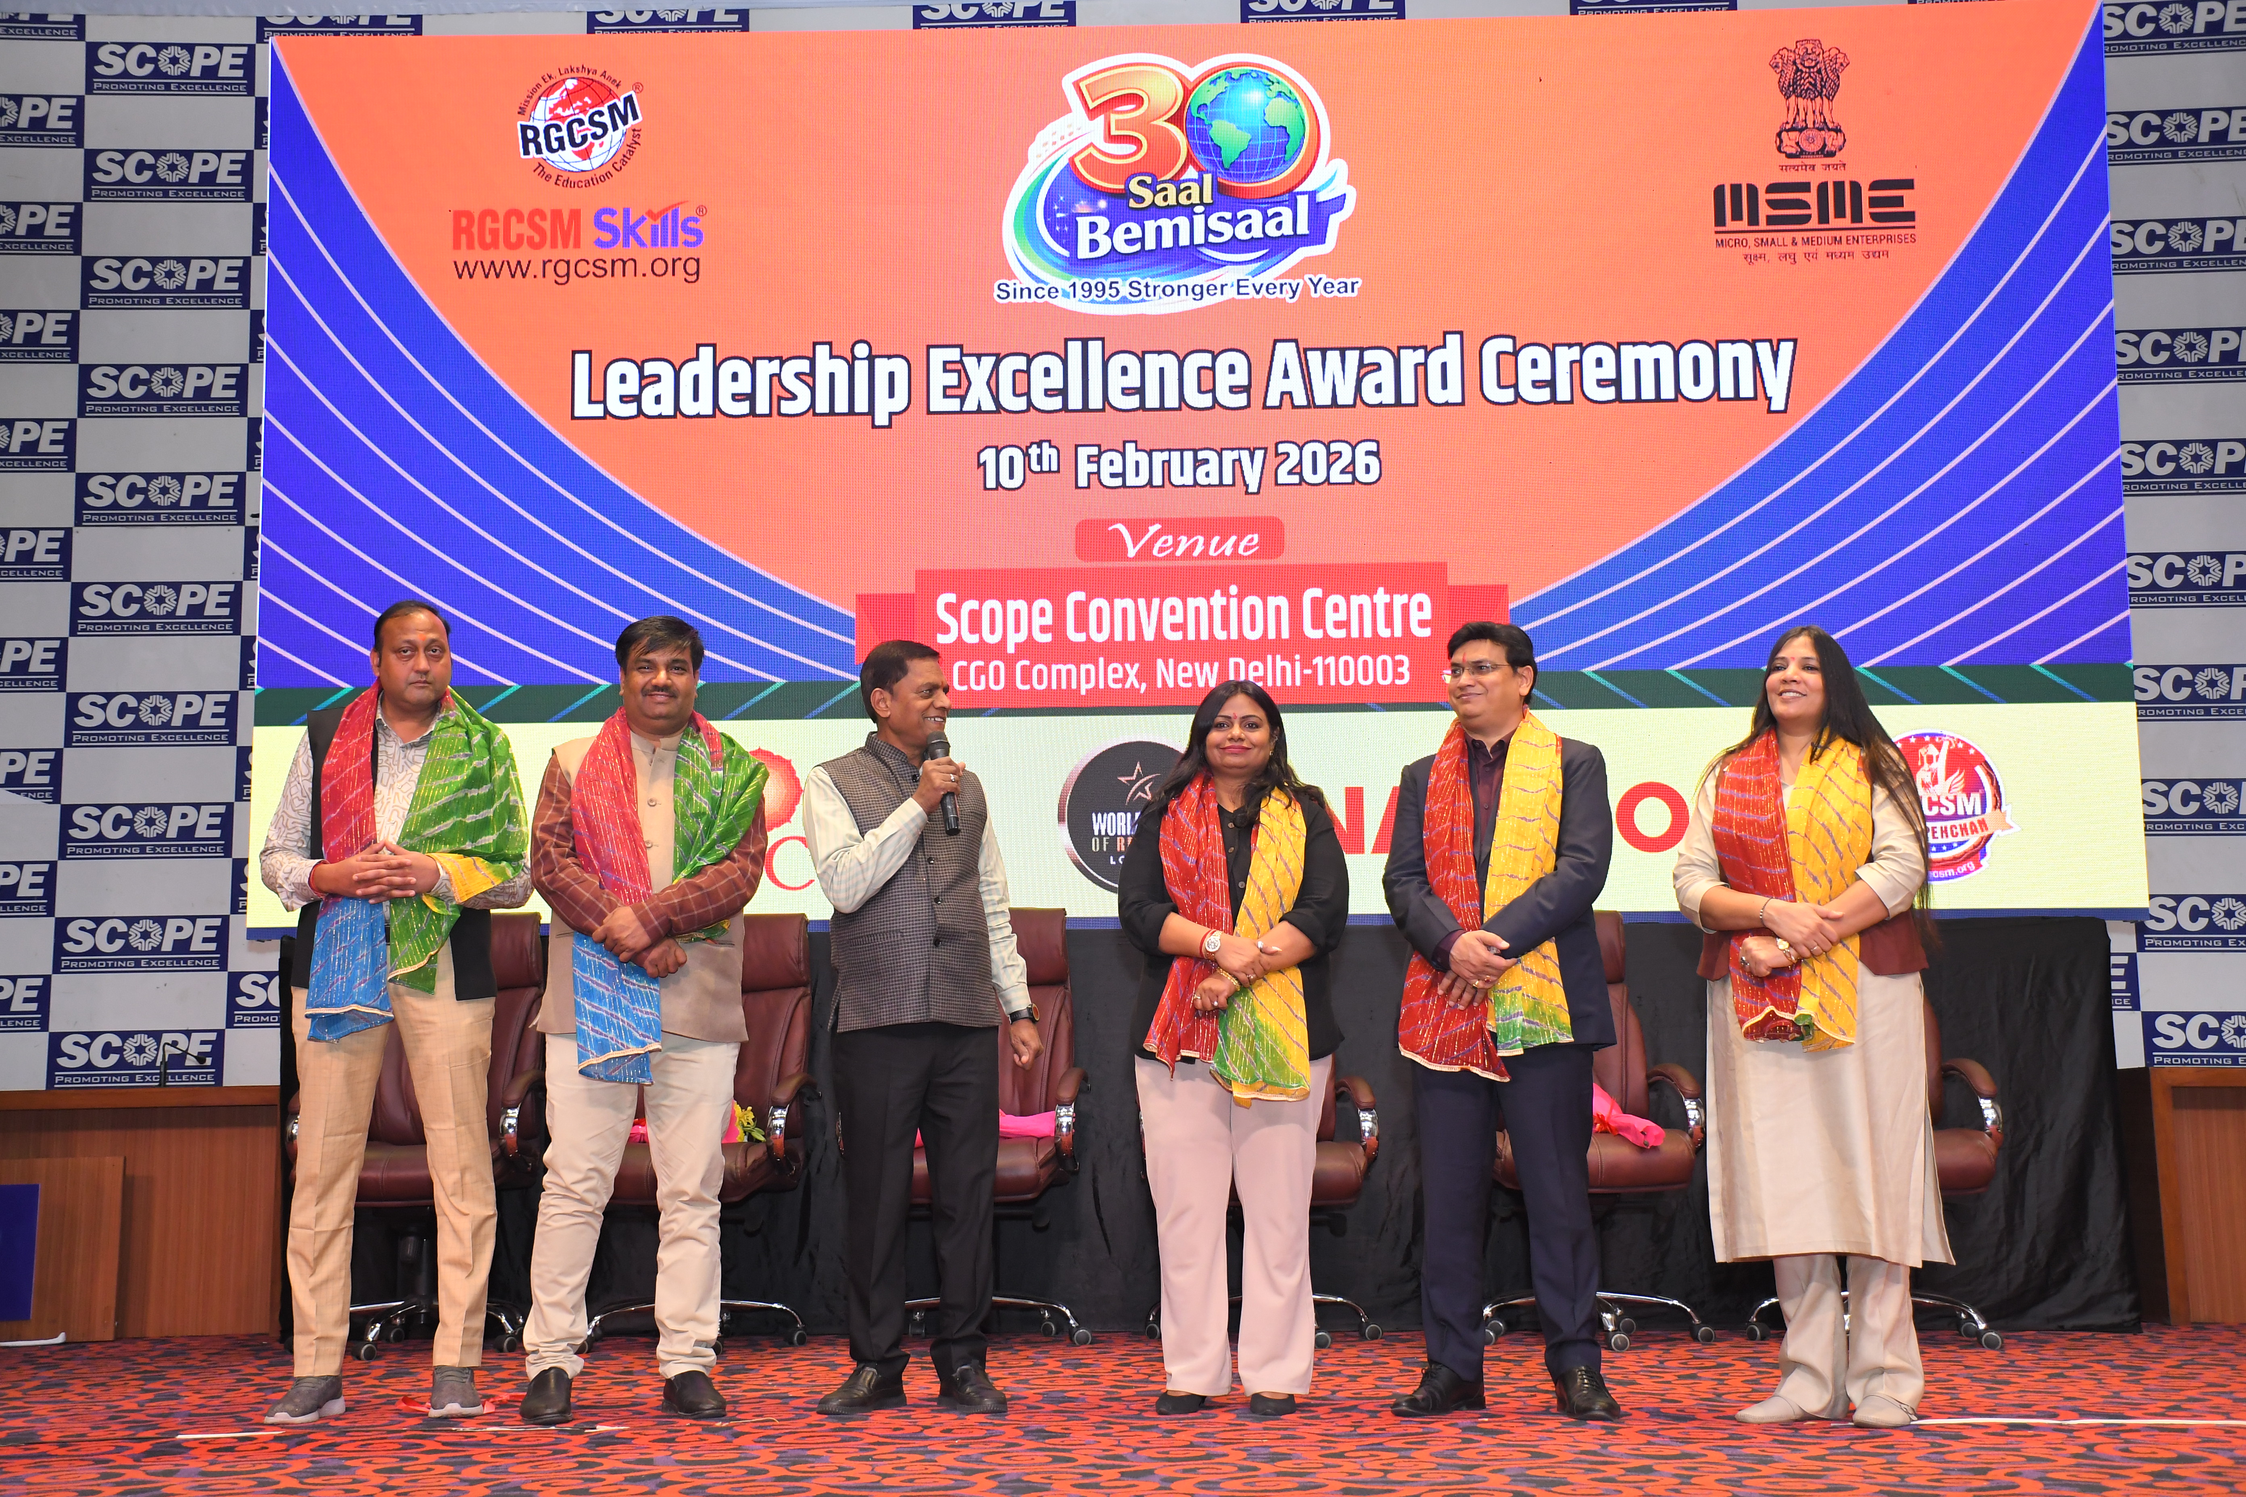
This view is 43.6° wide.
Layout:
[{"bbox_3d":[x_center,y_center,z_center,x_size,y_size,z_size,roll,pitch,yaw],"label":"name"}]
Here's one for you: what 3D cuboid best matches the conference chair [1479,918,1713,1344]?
[{"bbox_3d":[1.236,1.006,7.643,0.650,1.190,0.720,0,-7,-6],"label":"conference chair"}]

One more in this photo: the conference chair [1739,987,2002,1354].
[{"bbox_3d":[1.979,0.984,7.514,0.650,1.190,0.720,-1,-7,0],"label":"conference chair"}]

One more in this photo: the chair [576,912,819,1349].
[{"bbox_3d":[-1.159,1.032,7.673,0.650,1.190,0.720,-1,-7,3],"label":"chair"}]

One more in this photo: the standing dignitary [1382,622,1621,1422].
[{"bbox_3d":[0.811,0.566,6.069,0.500,1.693,0.360,-2,-7,15],"label":"standing dignitary"}]

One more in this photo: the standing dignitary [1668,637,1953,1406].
[{"bbox_3d":[1.439,0.562,5.922,0.530,1.655,0.360,-3,-7,22],"label":"standing dignitary"}]

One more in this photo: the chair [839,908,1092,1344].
[{"bbox_3d":[-0.400,1.033,7.742,0.650,1.190,0.720,-1,-7,1],"label":"chair"}]

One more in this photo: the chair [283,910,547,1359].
[{"bbox_3d":[-1.891,1.037,7.663,0.650,1.190,0.720,-1,-7,0],"label":"chair"}]

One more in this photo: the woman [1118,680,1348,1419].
[{"bbox_3d":[0.229,0.639,6.141,0.490,1.577,0.340,-1,-7,3],"label":"woman"}]

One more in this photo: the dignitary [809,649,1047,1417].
[{"bbox_3d":[-0.443,0.600,6.235,0.530,1.689,0.420,2,-7,-17],"label":"dignitary"}]

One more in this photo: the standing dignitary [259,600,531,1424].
[{"bbox_3d":[-1.597,0.559,6.232,0.560,1.790,0.380,0,-7,-2],"label":"standing dignitary"}]

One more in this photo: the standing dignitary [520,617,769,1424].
[{"bbox_3d":[-1.046,0.574,6.202,0.540,1.744,0.380,0,-7,-6],"label":"standing dignitary"}]

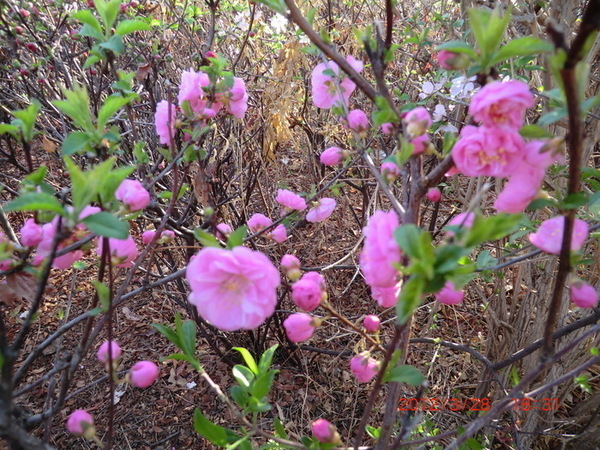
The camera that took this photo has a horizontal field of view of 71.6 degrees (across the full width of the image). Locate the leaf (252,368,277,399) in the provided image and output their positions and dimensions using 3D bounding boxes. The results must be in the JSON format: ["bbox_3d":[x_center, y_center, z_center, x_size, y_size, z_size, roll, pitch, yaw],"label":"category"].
[{"bbox_3d":[-0.027,0.123,0.320,0.018,0.021,0.012,-6,28,-11],"label":"leaf"}]

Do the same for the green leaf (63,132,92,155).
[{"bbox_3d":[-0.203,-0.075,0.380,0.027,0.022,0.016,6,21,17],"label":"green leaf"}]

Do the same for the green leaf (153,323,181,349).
[{"bbox_3d":[-0.109,0.090,0.340,0.026,0.018,0.010,0,25,1],"label":"green leaf"}]

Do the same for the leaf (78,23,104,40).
[{"bbox_3d":[-0.215,-0.200,0.430,0.022,0.015,0.020,-17,32,-30],"label":"leaf"}]

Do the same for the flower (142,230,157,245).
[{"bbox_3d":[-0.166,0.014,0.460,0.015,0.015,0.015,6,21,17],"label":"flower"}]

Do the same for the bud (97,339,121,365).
[{"bbox_3d":[-0.138,0.092,0.300,0.018,0.016,0.018,0,27,0],"label":"bud"}]

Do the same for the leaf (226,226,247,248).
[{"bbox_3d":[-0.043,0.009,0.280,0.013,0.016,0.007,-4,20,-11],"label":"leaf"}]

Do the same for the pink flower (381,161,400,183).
[{"bbox_3d":[0.065,-0.039,0.300,0.014,0.015,0.014,-6,11,1],"label":"pink flower"}]

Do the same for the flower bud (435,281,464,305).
[{"bbox_3d":[0.090,0.039,0.250,0.018,0.017,0.017,0,18,0],"label":"flower bud"}]

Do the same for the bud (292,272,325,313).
[{"bbox_3d":[0.005,0.040,0.245,0.019,0.022,0.019,0,18,0],"label":"bud"}]

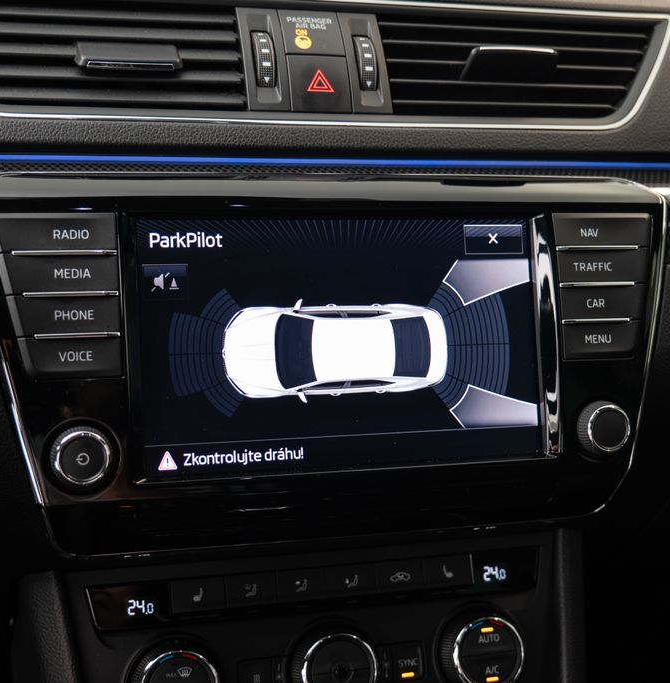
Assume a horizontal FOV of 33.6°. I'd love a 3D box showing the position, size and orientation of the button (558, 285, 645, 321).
[{"bbox_3d":[0.119,-0.017,0.499,0.043,0.016,0.009,-2,-3,-17],"label":"button"}]

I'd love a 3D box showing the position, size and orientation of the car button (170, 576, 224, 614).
[{"bbox_3d":[-0.061,0.113,0.494,0.024,0.014,0.010,-2,-15,-17],"label":"car button"}]

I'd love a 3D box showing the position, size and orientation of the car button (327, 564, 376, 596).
[{"bbox_3d":[0.007,0.111,0.515,0.024,0.014,0.010,-2,-15,-17],"label":"car button"}]

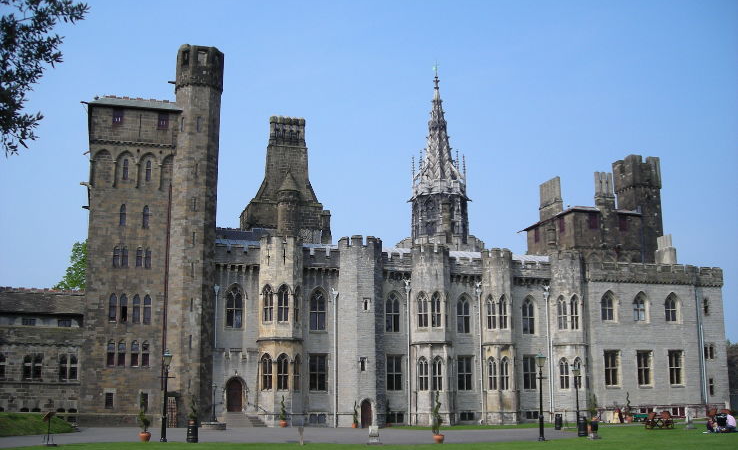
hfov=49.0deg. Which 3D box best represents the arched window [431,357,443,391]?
[{"bbox_3d":[4.973,10.821,59.051,0.849,2.437,0.300,4,-11,-21],"label":"arched window"}]

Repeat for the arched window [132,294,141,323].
[{"bbox_3d":[-14.216,5.125,49.536,0.470,1.797,0.250,4,-12,-19],"label":"arched window"}]

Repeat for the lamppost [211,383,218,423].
[{"bbox_3d":[-10.340,11.874,54.238,0.500,2.616,0.500,4,-11,-18],"label":"lamppost"}]

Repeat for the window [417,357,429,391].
[{"bbox_3d":[4.030,11.006,59.988,0.960,2.508,0.300,-5,-12,26],"label":"window"}]

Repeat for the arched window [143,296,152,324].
[{"bbox_3d":[-15.226,5.809,55.707,0.557,2.055,0.300,3,-11,-15],"label":"arched window"}]

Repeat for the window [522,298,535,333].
[{"bbox_3d":[12.554,7.123,63.785,1.190,2.983,0.300,4,-11,-21],"label":"window"}]

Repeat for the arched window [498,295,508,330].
[{"bbox_3d":[9.556,6.201,57.547,0.718,2.445,0.250,4,-12,-19],"label":"arched window"}]

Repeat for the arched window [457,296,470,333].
[{"bbox_3d":[6.731,6.371,57.805,1.062,2.739,0.250,4,-12,-19],"label":"arched window"}]

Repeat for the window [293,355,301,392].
[{"bbox_3d":[-5.112,10.406,57.005,0.300,2.696,0.966,-5,-12,26],"label":"window"}]

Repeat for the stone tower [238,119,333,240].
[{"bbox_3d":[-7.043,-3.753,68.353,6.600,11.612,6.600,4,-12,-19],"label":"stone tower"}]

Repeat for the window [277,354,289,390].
[{"bbox_3d":[-5.827,9.977,54.907,0.839,2.433,0.300,4,-11,-21],"label":"window"}]

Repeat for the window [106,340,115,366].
[{"bbox_3d":[-16.432,8.163,51.616,0.485,1.717,0.300,3,-12,-17],"label":"window"}]

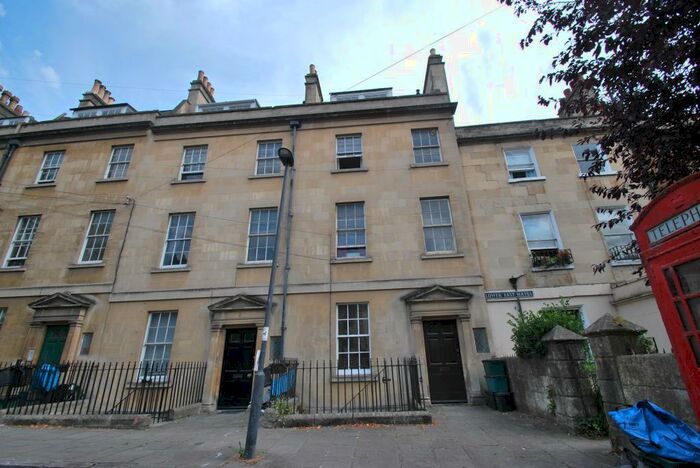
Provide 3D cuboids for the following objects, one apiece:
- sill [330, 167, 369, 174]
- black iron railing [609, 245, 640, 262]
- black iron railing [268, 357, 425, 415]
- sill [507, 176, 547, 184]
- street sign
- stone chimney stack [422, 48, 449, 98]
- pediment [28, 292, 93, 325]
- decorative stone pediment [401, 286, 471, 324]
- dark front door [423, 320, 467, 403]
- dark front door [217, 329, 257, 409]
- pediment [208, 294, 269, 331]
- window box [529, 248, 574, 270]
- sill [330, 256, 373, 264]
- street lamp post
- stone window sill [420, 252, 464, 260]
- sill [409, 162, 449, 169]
[{"bbox_3d":[0.003,-2.214,10.538,1.340,0.095,0.200,-3,-17,3],"label":"sill"},{"bbox_3d":[7.994,0.576,8.301,1.150,0.400,0.200,-4,-20,5],"label":"black iron railing"},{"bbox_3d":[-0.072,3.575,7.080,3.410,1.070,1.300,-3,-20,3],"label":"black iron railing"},{"bbox_3d":[5.921,-1.784,9.825,1.159,0.100,0.200,-5,-17,7],"label":"sill"},{"bbox_3d":[4.842,1.861,8.866,1.367,0.182,0.030,-5,-17,7],"label":"street sign"},{"bbox_3d":[3.590,-6.109,12.450,0.600,2.550,2.000,-3,-20,3],"label":"stone chimney stack"},{"bbox_3d":[-8.855,2.349,9.036,1.960,0.960,0.360,-3,-20,3],"label":"pediment"},{"bbox_3d":[2.628,2.084,8.891,2.085,0.983,0.340,-3,-17,3],"label":"decorative stone pediment"},{"bbox_3d":[2.794,3.738,8.652,0.999,2.285,0.070,-3,-17,3],"label":"dark front door"},{"bbox_3d":[-3.219,3.821,8.405,0.930,2.130,0.090,-3,-20,3],"label":"dark front door"},{"bbox_3d":[-3.164,2.281,8.622,1.920,0.930,0.360,-3,-20,3],"label":"pediment"},{"bbox_3d":[6.106,0.773,8.913,1.112,0.514,0.250,-5,-17,7],"label":"window box"},{"bbox_3d":[0.046,0.828,9.033,1.300,0.130,0.190,-3,-20,3],"label":"sill"},{"bbox_3d":[-1.489,0.897,5.209,0.380,5.300,0.650,-4,-21,16],"label":"street lamp post"},{"bbox_3d":[2.979,0.758,9.418,1.337,0.095,0.200,-3,-17,3],"label":"stone window sill"},{"bbox_3d":[2.819,-2.374,10.386,1.351,0.095,0.200,-3,-17,3],"label":"sill"}]

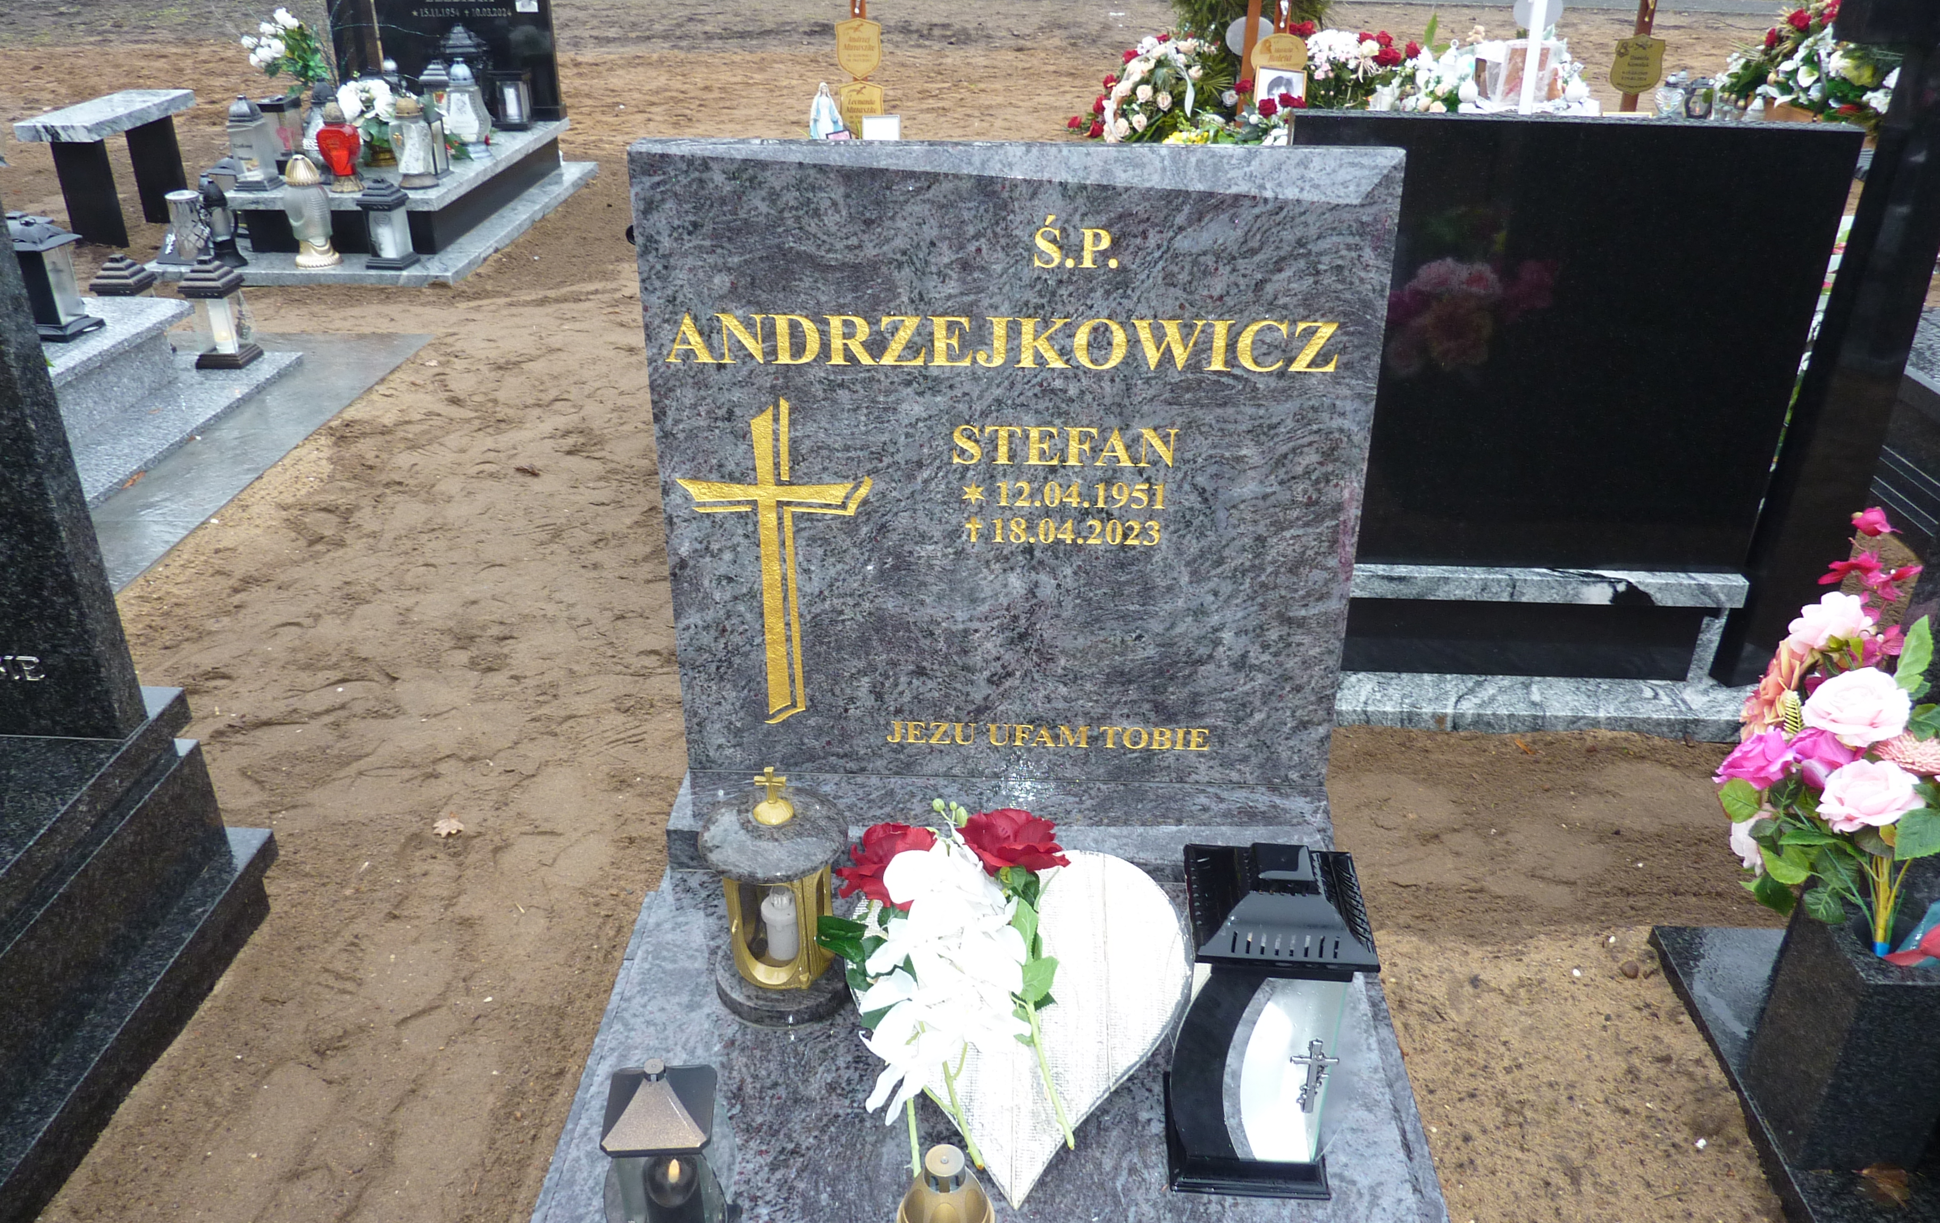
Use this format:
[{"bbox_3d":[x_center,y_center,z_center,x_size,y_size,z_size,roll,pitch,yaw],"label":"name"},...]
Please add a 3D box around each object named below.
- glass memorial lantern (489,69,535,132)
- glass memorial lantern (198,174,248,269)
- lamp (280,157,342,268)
[{"bbox_3d":[-2.171,-2.437,6.658,0.170,0.265,0.165,1,29,2],"label":"glass memorial lantern"},{"bbox_3d":[-2.546,-1.330,4.772,0.121,0.283,0.126,-1,26,-2],"label":"glass memorial lantern"},{"bbox_3d":[-2.500,-1.512,5.283,0.175,0.400,0.150,1,29,2],"label":"lamp"}]

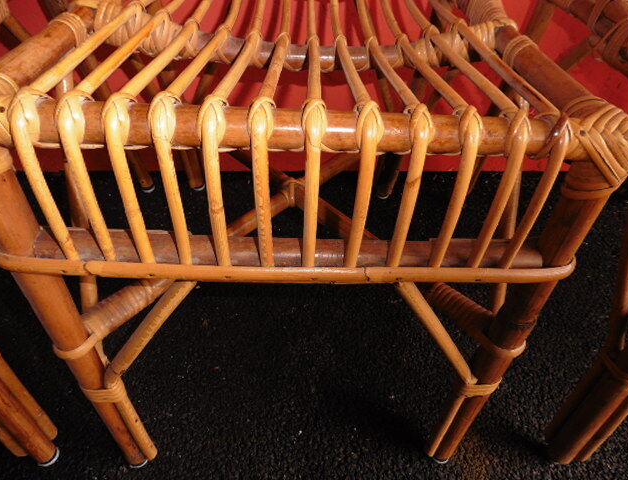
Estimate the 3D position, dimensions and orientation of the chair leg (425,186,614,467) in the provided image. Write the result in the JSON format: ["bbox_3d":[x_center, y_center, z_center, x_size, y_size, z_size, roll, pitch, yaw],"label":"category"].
[{"bbox_3d":[0.179,0.134,0.459,0.038,0.447,0.036,1,41,-3],"label":"chair leg"}]

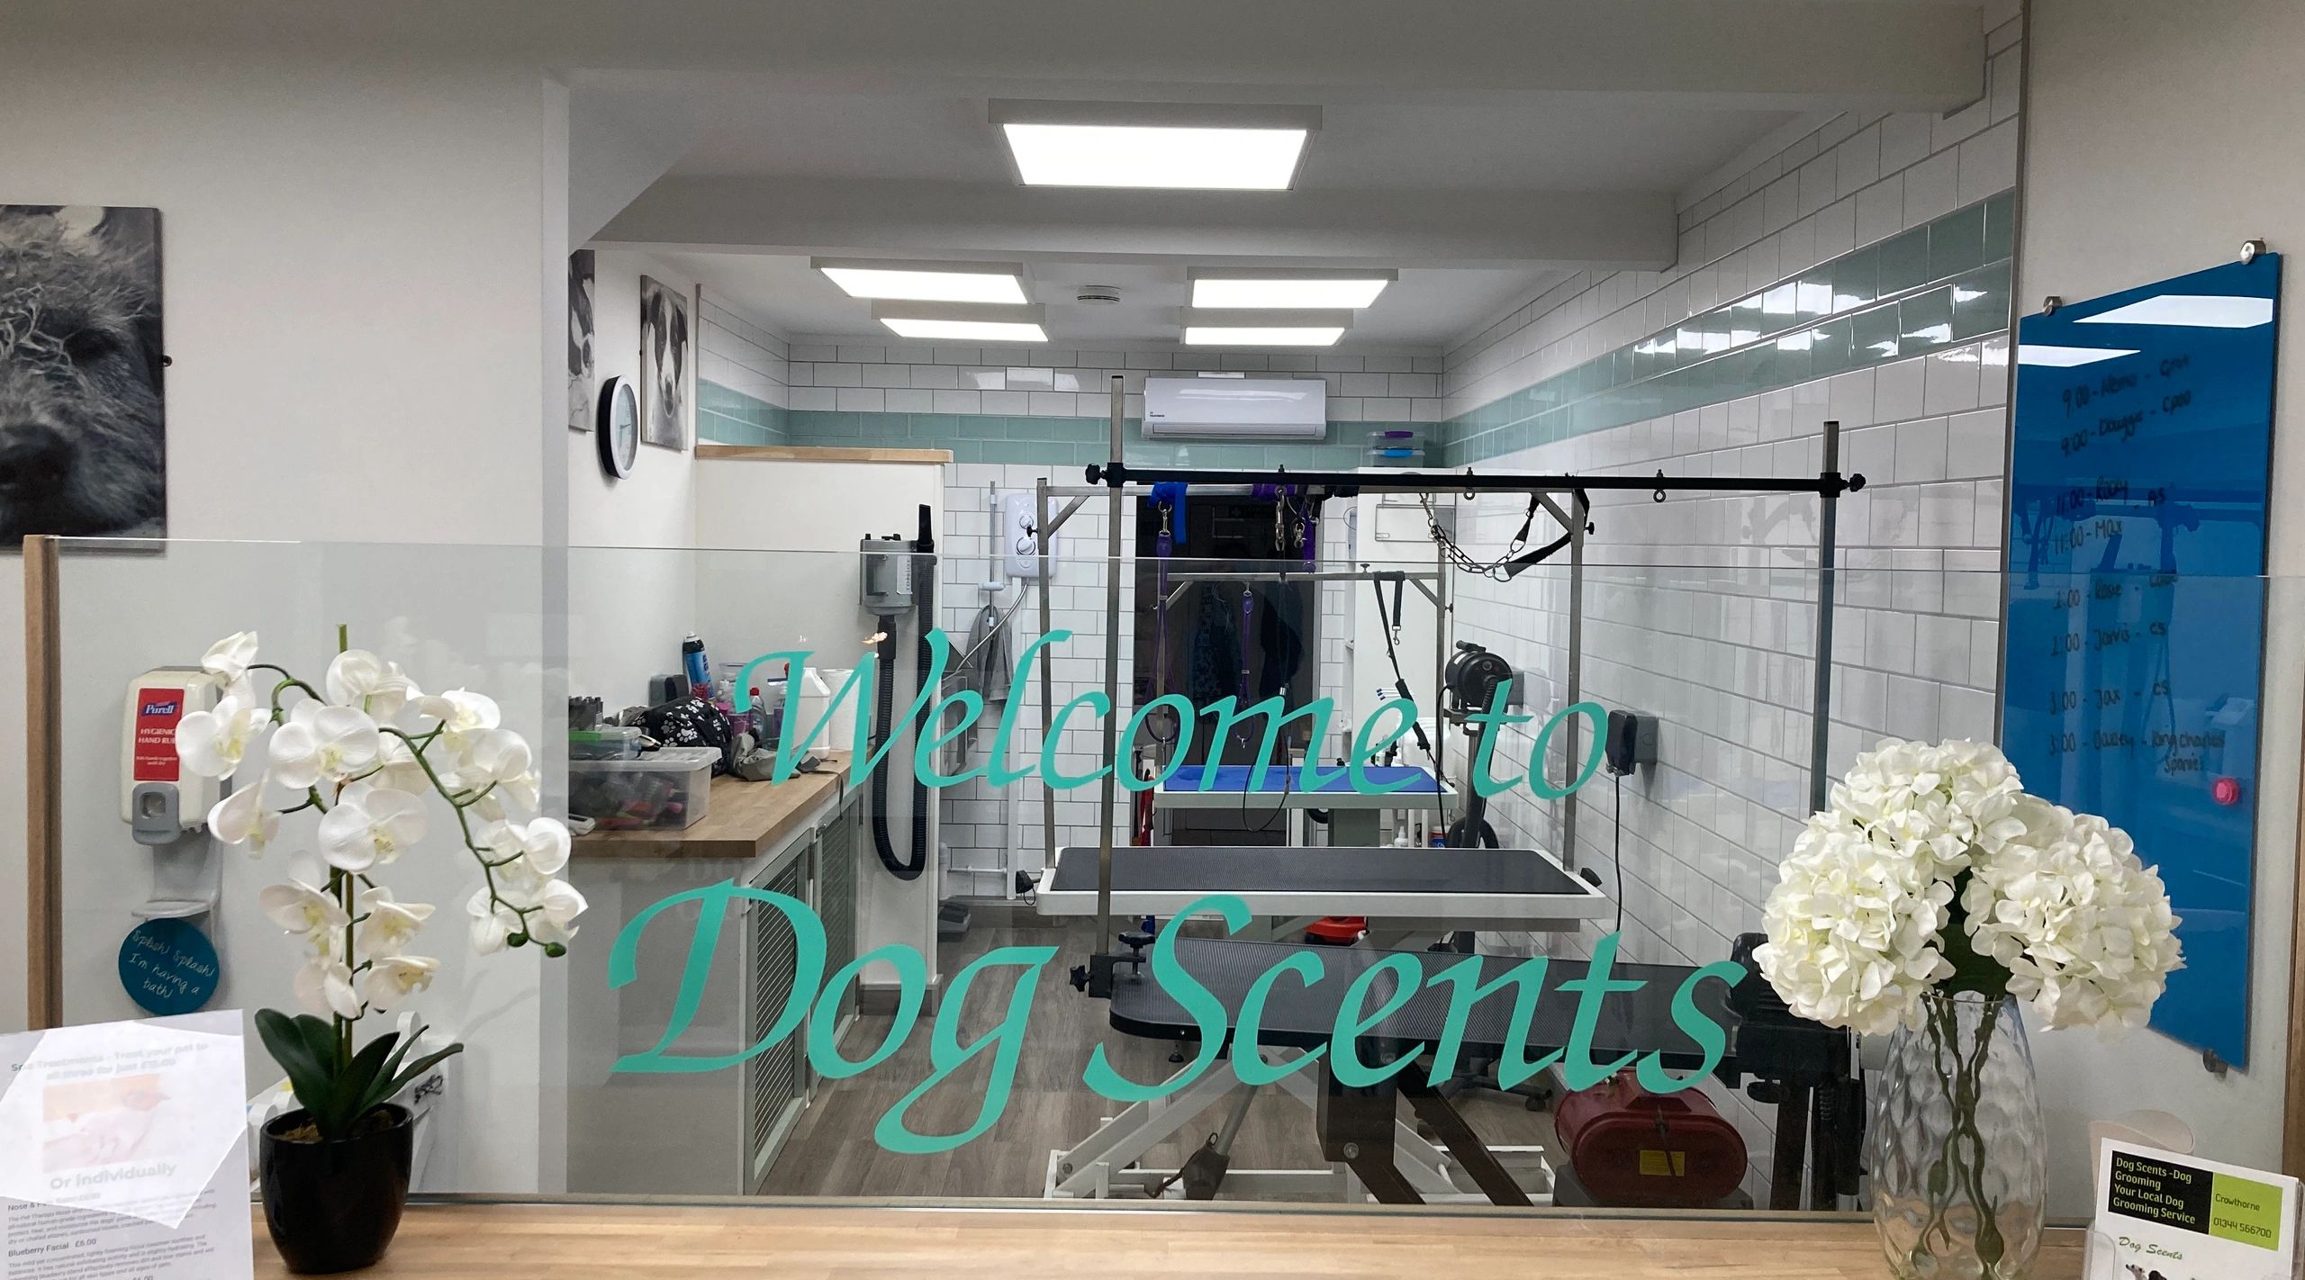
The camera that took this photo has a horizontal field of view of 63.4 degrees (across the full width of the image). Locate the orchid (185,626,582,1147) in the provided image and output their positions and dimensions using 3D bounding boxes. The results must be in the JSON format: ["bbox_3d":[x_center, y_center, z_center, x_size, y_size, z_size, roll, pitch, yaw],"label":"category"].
[{"bbox_3d":[-0.742,0.236,1.824,0.365,0.486,0.240,0,3,-15],"label":"orchid"}]

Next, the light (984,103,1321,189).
[{"bbox_3d":[0.008,-0.996,3.775,0.611,0.045,0.611,1,3,0],"label":"light"}]

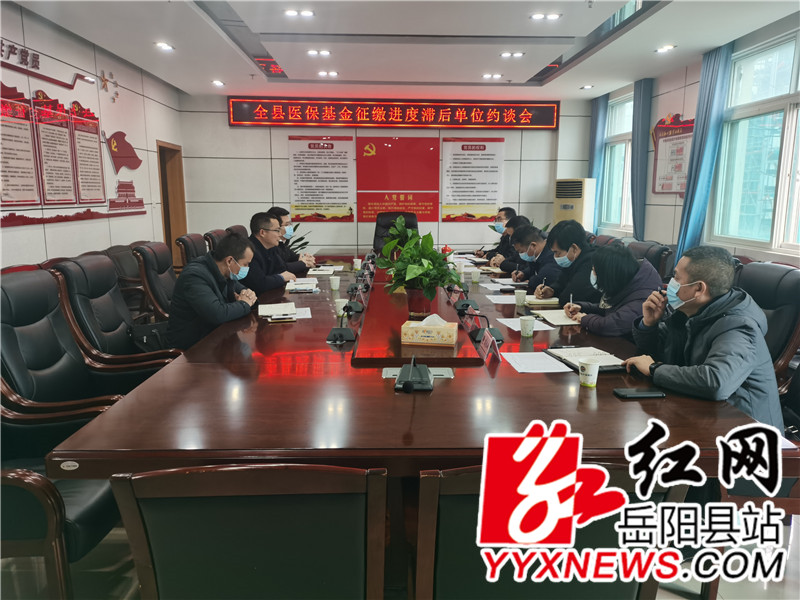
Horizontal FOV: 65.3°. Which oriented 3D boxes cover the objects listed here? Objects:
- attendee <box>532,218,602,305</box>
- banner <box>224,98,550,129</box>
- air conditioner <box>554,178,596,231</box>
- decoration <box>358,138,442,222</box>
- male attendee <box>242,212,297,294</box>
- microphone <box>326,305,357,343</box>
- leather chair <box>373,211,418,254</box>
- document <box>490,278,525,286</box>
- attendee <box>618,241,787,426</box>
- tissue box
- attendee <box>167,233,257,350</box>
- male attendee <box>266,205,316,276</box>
[{"bbox_3d":[1.160,0.102,4.091,0.700,1.267,0.520,-2,10,-9],"label":"attendee"},{"bbox_3d":[-0.084,-2.709,9.080,4.820,0.420,0.100,-1,10,-3],"label":"banner"},{"bbox_3d":[2.453,-0.863,8.803,0.290,1.660,0.480,-9,14,-44],"label":"air conditioner"},{"bbox_3d":[-0.023,-1.758,9.178,1.218,1.229,0.030,0,10,-1],"label":"decoration"},{"bbox_3d":[-1.010,-0.002,4.760,0.700,1.300,0.550,0,10,0],"label":"male attendee"},{"bbox_3d":[-0.277,0.109,2.959,0.135,0.166,0.150,1,10,4],"label":"microphone"},{"bbox_3d":[-0.043,-0.536,8.123,0.680,1.194,0.750,0,10,-1],"label":"leather chair"},{"bbox_3d":[0.860,-0.144,4.843,0.210,0.016,0.300,0,10,0],"label":"document"},{"bbox_3d":[1.072,0.422,2.435,0.670,1.250,0.570,1,10,6],"label":"attendee"},{"bbox_3d":[0.126,0.140,2.629,0.224,0.075,0.115,1,10,9],"label":"tissue box"},{"bbox_3d":[-1.060,0.201,3.820,0.700,1.220,0.550,0,10,0],"label":"attendee"},{"bbox_3d":[-1.038,-0.092,5.175,0.720,1.310,0.520,1,10,5],"label":"male attendee"}]

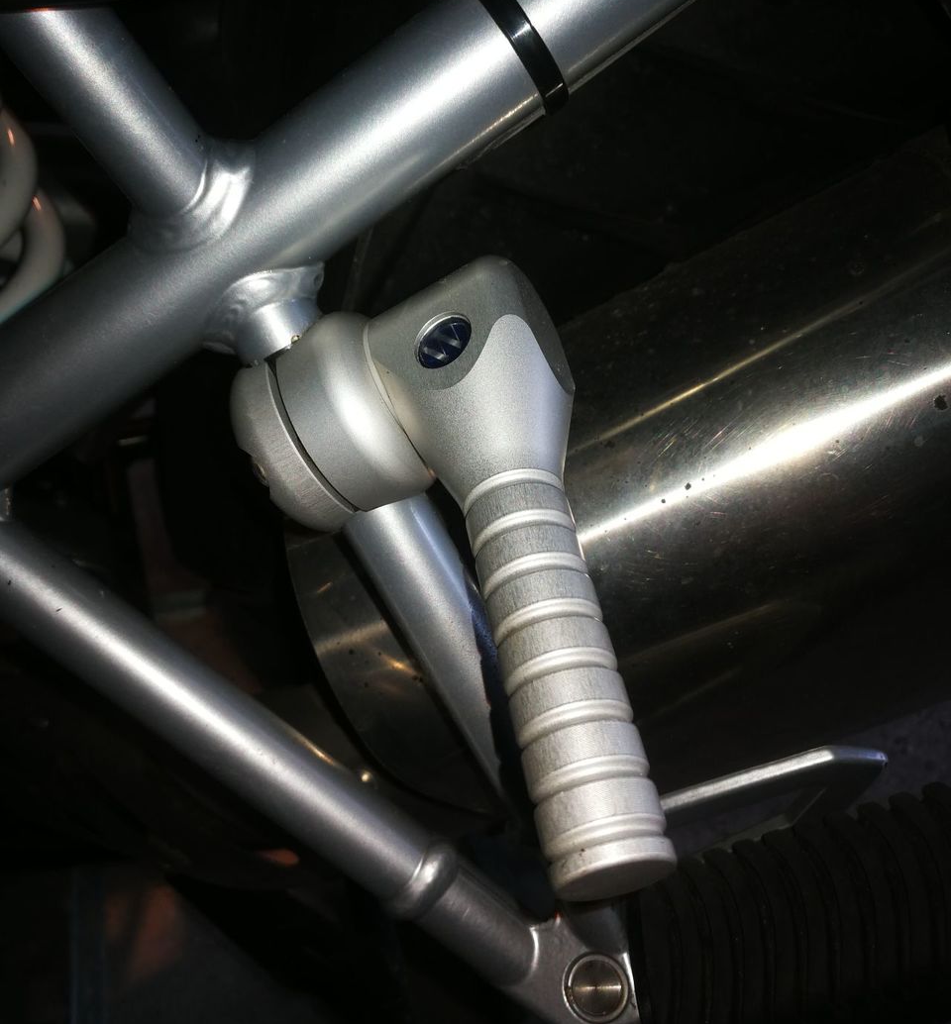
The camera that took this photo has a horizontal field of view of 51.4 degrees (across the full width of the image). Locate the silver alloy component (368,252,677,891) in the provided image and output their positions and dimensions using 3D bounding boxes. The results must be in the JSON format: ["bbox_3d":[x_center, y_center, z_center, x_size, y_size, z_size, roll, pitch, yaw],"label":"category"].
[{"bbox_3d":[0.011,0.009,0.222,0.043,0.042,0.146,-22,59,14],"label":"silver alloy component"}]

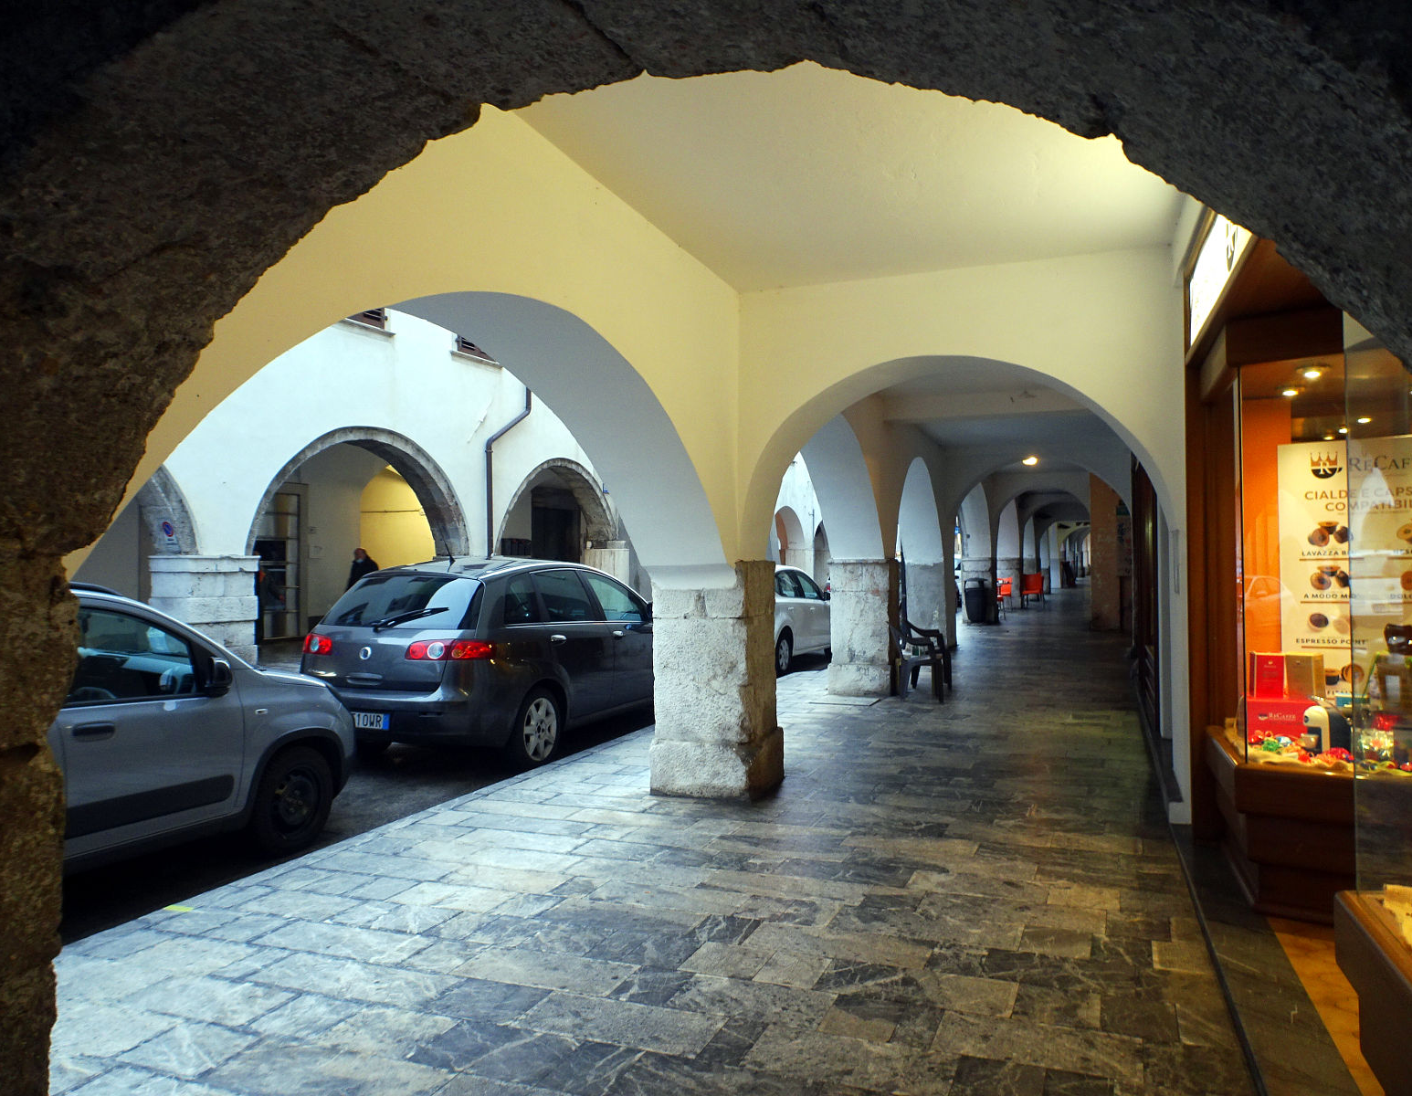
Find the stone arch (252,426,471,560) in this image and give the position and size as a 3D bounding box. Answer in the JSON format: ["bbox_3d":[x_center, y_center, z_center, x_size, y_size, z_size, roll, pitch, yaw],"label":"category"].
[{"bbox_3d":[-6.066,-0.942,17.755,0.680,2.241,5.816,0,-1,21],"label":"stone arch"}]

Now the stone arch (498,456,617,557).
[{"bbox_3d":[-3.668,-0.948,24.155,0.700,2.319,5.961,0,-1,21],"label":"stone arch"}]

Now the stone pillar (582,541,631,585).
[{"bbox_3d":[-2.608,0.881,27.081,0.750,2.010,1.132,0,-1,21],"label":"stone pillar"}]

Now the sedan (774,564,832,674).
[{"bbox_3d":[0.672,1.010,14.873,1.780,1.480,4.400,0,-1,20],"label":"sedan"}]

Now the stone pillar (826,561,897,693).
[{"bbox_3d":[1.758,0.859,11.236,0.660,1.490,0.620,0,-1,20],"label":"stone pillar"}]

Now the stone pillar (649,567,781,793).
[{"bbox_3d":[0.091,0.815,6.591,0.660,1.470,0.720,0,-1,20],"label":"stone pillar"}]

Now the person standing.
[{"bbox_3d":[-6.676,0.910,19.779,0.520,1.750,0.400,0,-1,27],"label":"person standing"}]

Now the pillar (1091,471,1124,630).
[{"bbox_3d":[8.525,0.042,21.638,0.600,3.350,0.550,0,-1,20],"label":"pillar"}]

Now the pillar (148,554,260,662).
[{"bbox_3d":[-7.220,0.927,14.683,0.750,1.633,1.279,0,-1,21],"label":"pillar"}]

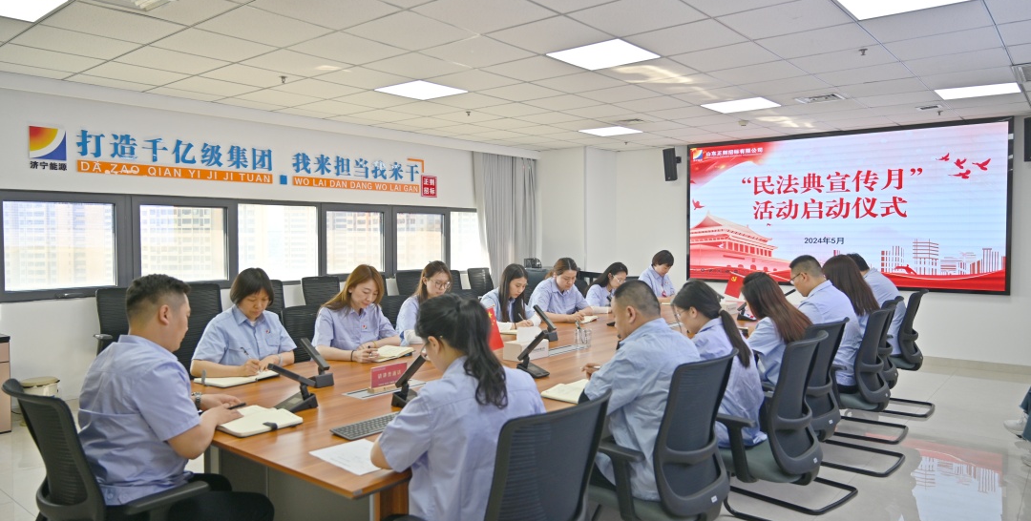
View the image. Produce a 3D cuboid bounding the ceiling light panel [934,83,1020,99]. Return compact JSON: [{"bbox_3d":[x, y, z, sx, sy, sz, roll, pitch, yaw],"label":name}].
[{"bbox_3d":[3.924,-1.452,5.830,0.600,0.040,0.600,2,3,40],"label":"ceiling light panel"}]

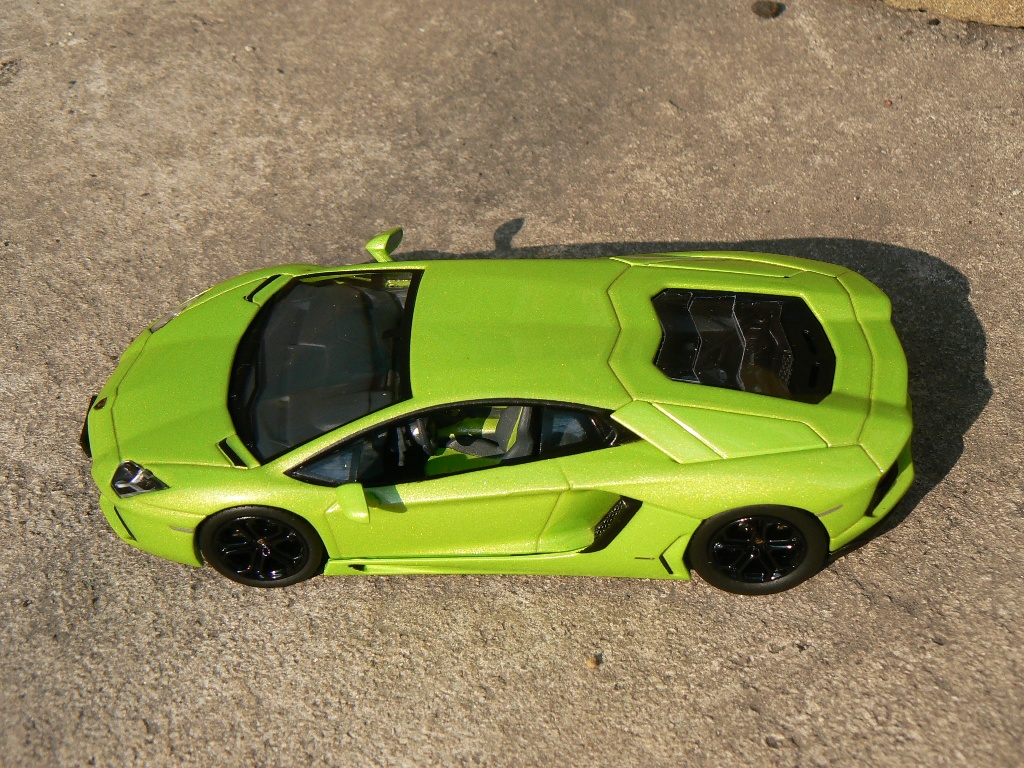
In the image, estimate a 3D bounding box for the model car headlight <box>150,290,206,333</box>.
[{"bbox_3d":[-0.084,-0.017,0.478,0.015,0.007,0.013,0,43,2],"label":"model car headlight"}]

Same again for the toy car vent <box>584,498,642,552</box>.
[{"bbox_3d":[0.023,0.031,0.427,0.014,0.018,0.005,8,44,11],"label":"toy car vent"}]

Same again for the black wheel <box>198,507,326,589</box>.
[{"bbox_3d":[-0.057,0.034,0.436,0.028,0.028,0.011,0,43,2],"label":"black wheel"}]

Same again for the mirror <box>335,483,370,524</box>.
[{"bbox_3d":[-0.035,0.024,0.417,0.010,0.008,0.010,0,43,2],"label":"mirror"}]

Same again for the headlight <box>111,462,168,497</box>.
[{"bbox_3d":[-0.085,0.022,0.436,0.015,0.007,0.013,0,43,2],"label":"headlight"}]

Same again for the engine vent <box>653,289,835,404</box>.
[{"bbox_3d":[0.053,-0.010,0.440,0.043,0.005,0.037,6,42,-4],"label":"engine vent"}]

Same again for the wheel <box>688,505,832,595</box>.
[{"bbox_3d":[0.055,0.034,0.431,0.031,0.031,0.013,0,43,2],"label":"wheel"}]

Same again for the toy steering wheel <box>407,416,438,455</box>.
[{"bbox_3d":[-0.021,0.010,0.440,0.004,0.013,0.013,-18,40,17],"label":"toy steering wheel"}]

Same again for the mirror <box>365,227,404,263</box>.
[{"bbox_3d":[-0.032,-0.034,0.480,0.010,0.008,0.010,0,43,2],"label":"mirror"}]

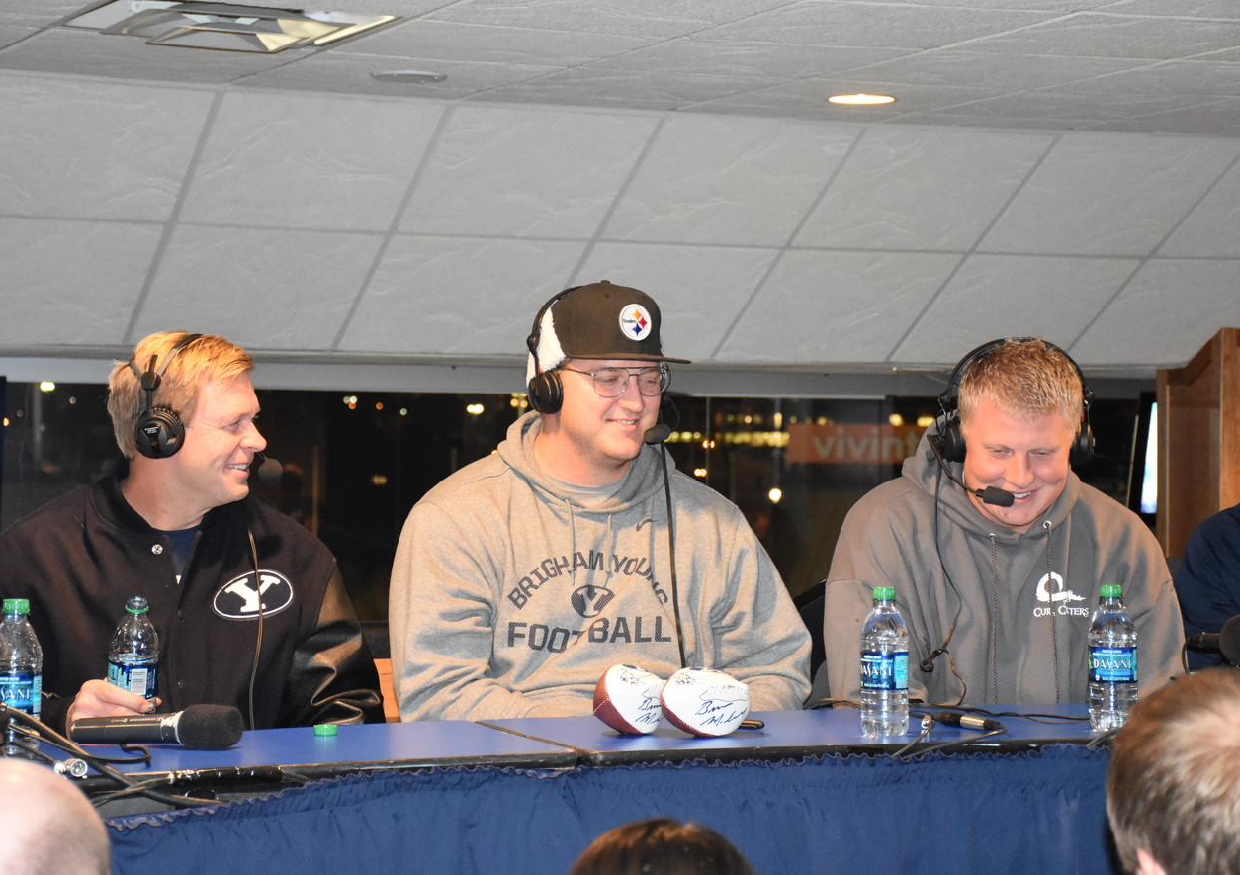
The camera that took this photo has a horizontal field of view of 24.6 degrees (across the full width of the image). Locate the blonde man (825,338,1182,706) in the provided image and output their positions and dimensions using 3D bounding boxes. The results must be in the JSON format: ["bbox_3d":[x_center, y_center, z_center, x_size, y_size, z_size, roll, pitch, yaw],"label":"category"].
[{"bbox_3d":[0.605,0.500,4.310,0.550,1.310,0.760,0,-1,-7],"label":"blonde man"}]

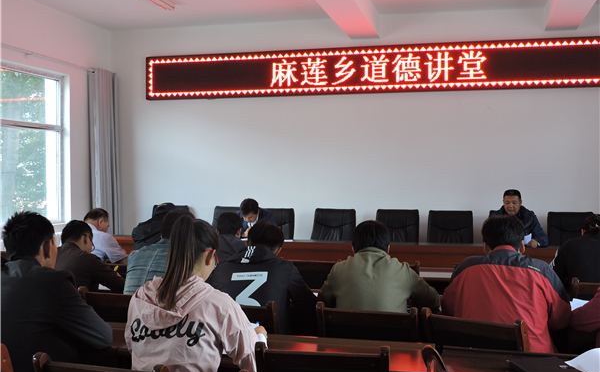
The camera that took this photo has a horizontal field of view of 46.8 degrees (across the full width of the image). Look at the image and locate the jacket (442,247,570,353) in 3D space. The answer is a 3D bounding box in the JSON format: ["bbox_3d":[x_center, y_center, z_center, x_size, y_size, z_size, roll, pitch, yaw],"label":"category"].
[{"bbox_3d":[0.894,0.581,3.029,0.570,0.630,0.480,0,1,15],"label":"jacket"}]

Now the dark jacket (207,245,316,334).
[{"bbox_3d":[-0.196,0.604,3.441,0.550,0.620,0.460,0,1,9],"label":"dark jacket"}]

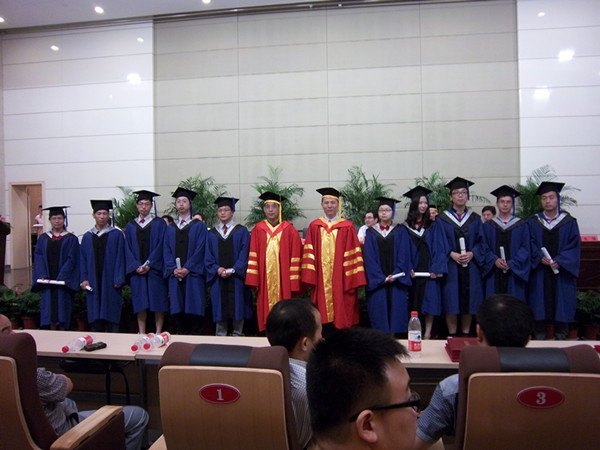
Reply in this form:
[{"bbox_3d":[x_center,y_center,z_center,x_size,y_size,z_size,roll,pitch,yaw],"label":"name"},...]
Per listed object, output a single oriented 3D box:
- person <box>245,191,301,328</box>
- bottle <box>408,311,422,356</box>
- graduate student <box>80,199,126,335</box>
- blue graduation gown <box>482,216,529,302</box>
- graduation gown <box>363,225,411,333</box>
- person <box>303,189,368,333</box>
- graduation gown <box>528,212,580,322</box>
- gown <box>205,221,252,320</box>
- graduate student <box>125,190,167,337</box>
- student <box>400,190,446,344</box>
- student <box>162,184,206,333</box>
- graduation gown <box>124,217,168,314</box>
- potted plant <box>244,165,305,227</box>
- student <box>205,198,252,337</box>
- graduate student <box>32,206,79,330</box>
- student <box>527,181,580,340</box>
[{"bbox_3d":[-0.319,0.481,5.950,0.711,1.759,0.420,-1,0,8],"label":"person"},{"bbox_3d":[0.589,0.554,2.480,0.066,0.228,0.066,-1,0,8],"label":"bottle"},{"bbox_3d":[-2.470,0.534,6.100,0.580,1.690,0.410,0,-2,-6],"label":"graduate student"},{"bbox_3d":[2.417,0.503,5.680,0.585,1.206,0.420,-1,0,30],"label":"blue graduation gown"},{"bbox_3d":[1.043,0.639,5.800,0.568,1.291,0.400,-1,0,10],"label":"graduation gown"},{"bbox_3d":[0.397,0.444,5.750,0.760,1.790,0.450,-1,-2,7],"label":"person"},{"bbox_3d":[2.900,0.490,5.530,0.593,1.265,0.420,-1,0,32],"label":"graduation gown"},{"bbox_3d":[-0.882,0.603,6.030,0.584,1.218,0.420,-1,0,8],"label":"gown"},{"bbox_3d":[-1.828,0.465,5.780,0.530,1.751,0.420,-1,0,1],"label":"graduate student"},{"bbox_3d":[1.438,0.442,5.650,0.580,1.740,0.440,-1,-2,12],"label":"student"},{"bbox_3d":[-1.442,0.456,6.100,0.547,1.867,0.450,-1,0,4],"label":"student"},{"bbox_3d":[-1.828,0.482,5.780,0.530,1.167,0.380,-1,0,1],"label":"graduation gown"},{"bbox_3d":[-0.444,-0.122,8.800,1.120,1.950,1.100,-1,0,8],"label":"potted plant"},{"bbox_3d":[-0.877,0.509,5.950,0.590,1.700,0.420,-1,-2,0],"label":"student"},{"bbox_3d":[-2.985,0.561,5.950,0.570,1.575,0.420,-1,0,3],"label":"graduate student"},{"bbox_3d":[2.894,0.407,5.530,0.604,1.806,0.450,-1,0,32],"label":"student"}]

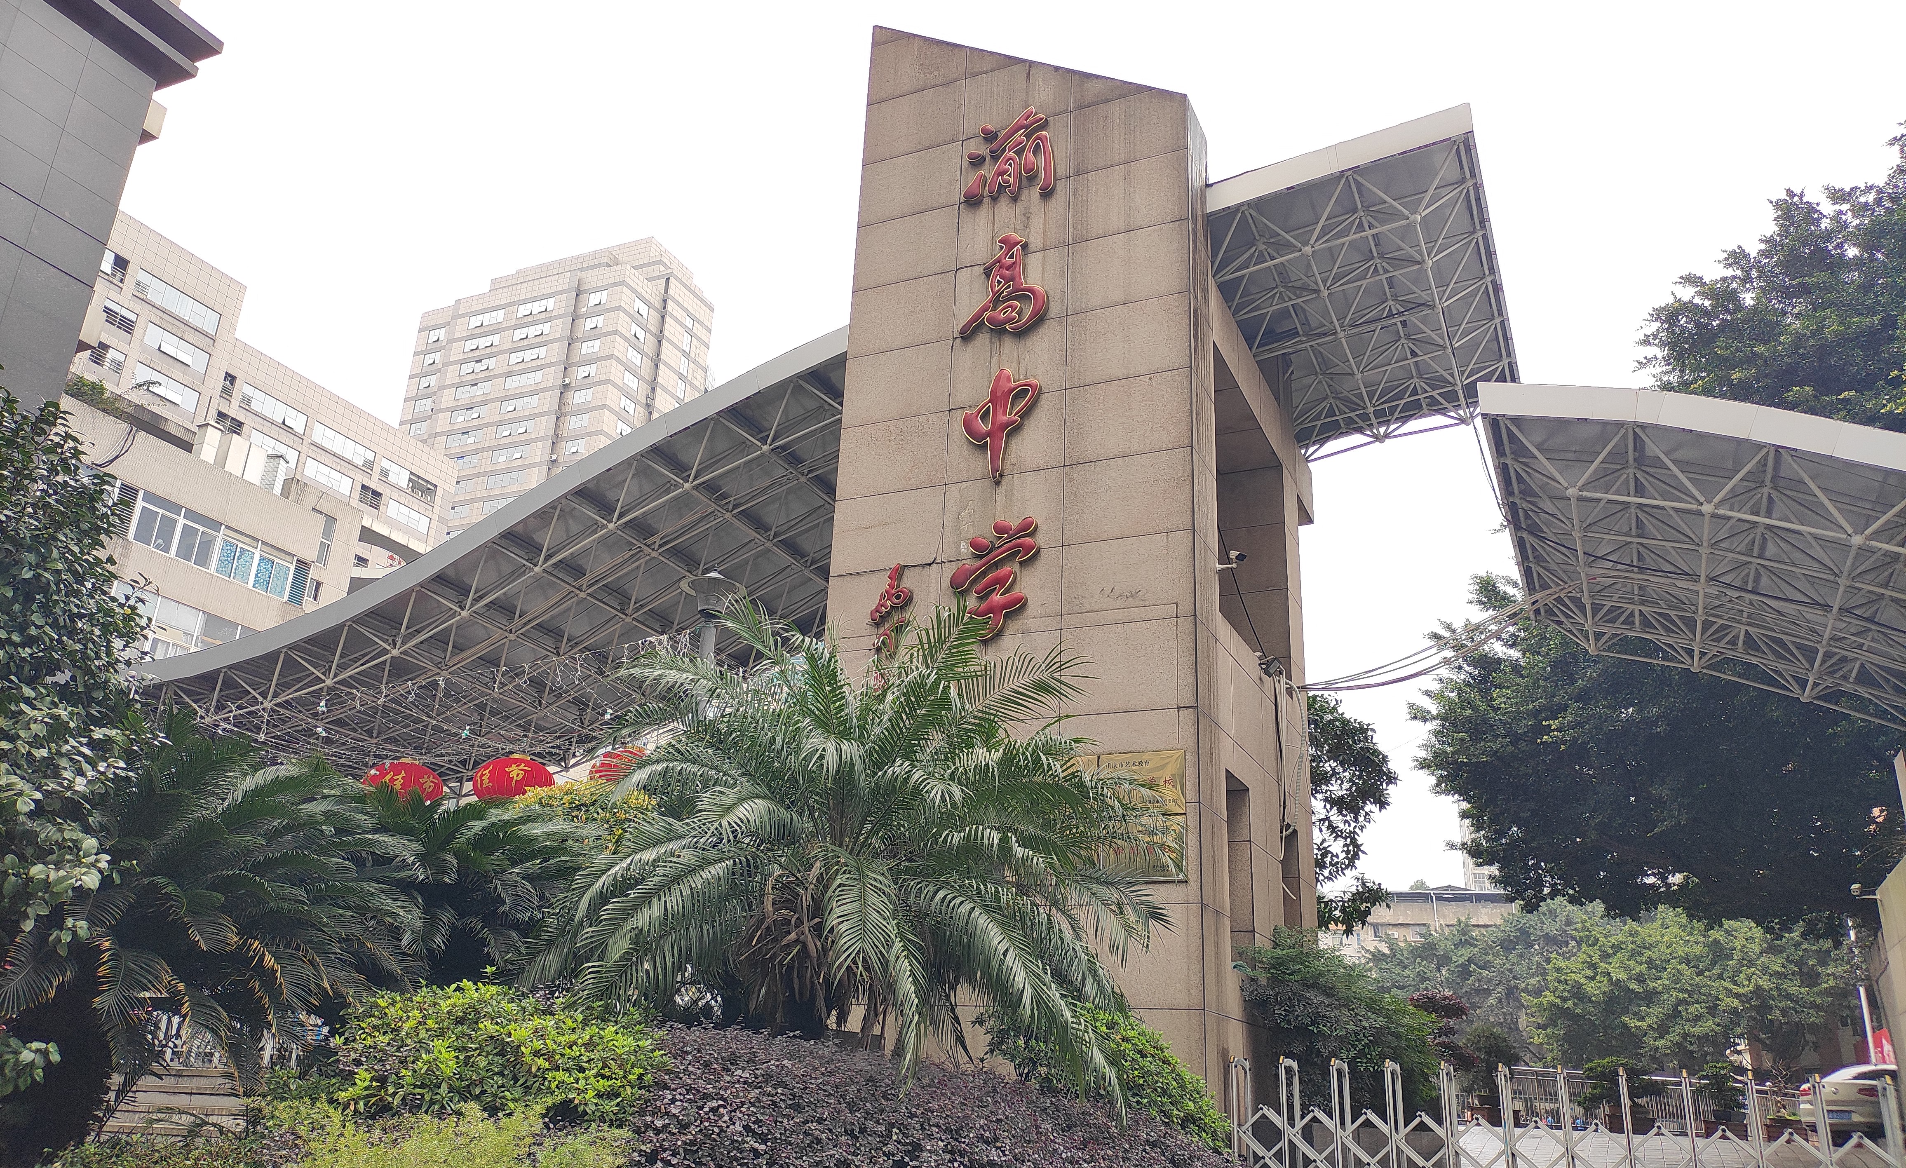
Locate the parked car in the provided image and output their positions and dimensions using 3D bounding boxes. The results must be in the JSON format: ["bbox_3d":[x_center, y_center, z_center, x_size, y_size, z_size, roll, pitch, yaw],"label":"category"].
[{"bbox_3d":[18.787,10.234,26.871,4.650,1.470,1.800,12,-22,-24],"label":"parked car"}]

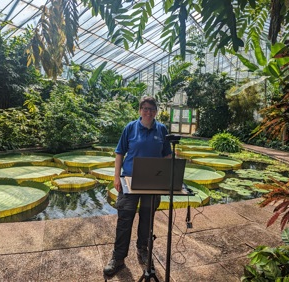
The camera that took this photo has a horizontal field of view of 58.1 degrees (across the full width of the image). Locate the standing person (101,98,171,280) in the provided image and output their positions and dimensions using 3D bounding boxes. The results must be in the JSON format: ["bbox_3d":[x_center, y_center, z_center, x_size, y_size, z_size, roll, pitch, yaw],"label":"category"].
[{"bbox_3d":[-0.048,0.410,2.469,0.580,1.650,0.470,2,5,-8],"label":"standing person"}]

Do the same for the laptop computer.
[{"bbox_3d":[0.088,0.227,1.942,0.360,0.245,0.285,2,5,-5],"label":"laptop computer"}]

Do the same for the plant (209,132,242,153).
[{"bbox_3d":[4.103,0.014,13.040,1.600,1.000,1.500,2,5,0],"label":"plant"}]

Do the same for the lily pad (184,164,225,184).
[{"bbox_3d":[1.081,0.906,7.210,2.150,0.140,2.150,2,5,0],"label":"lily pad"}]

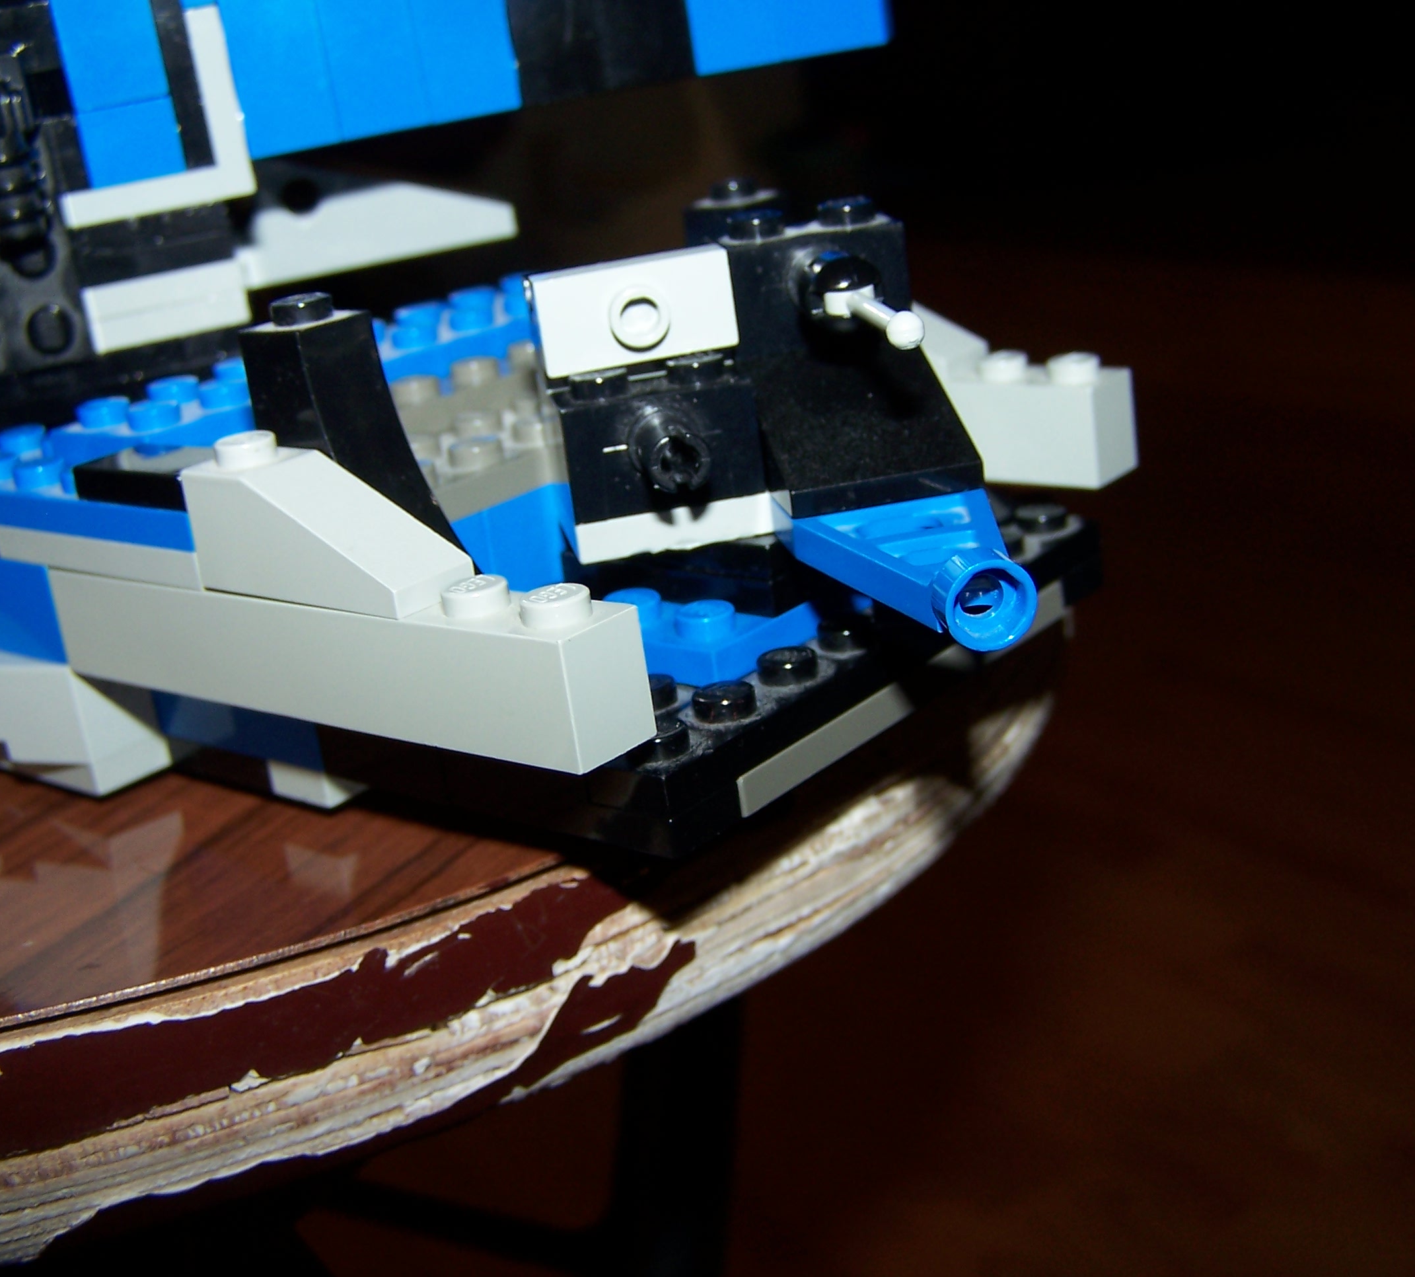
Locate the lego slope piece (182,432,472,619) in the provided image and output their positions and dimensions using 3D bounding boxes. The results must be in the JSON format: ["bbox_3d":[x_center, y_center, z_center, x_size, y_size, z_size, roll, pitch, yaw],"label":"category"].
[{"bbox_3d":[-0.030,-0.009,0.151,0.024,0.011,0.008,8,24,40],"label":"lego slope piece"}]

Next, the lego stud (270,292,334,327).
[{"bbox_3d":[-0.032,-0.026,0.158,0.005,0.002,0.005,-7,18,3],"label":"lego stud"}]

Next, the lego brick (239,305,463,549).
[{"bbox_3d":[-0.025,-0.012,0.157,0.024,0.030,0.008,8,24,40],"label":"lego brick"}]

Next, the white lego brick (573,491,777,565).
[{"bbox_3d":[-0.003,-0.010,0.164,0.016,0.003,0.008,-11,19,-7],"label":"white lego brick"}]

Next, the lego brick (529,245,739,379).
[{"bbox_3d":[-0.006,-0.027,0.159,0.016,0.008,0.005,-11,19,-7],"label":"lego brick"}]

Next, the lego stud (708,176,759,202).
[{"bbox_3d":[0.003,-0.045,0.197,0.005,0.002,0.005,8,24,40],"label":"lego stud"}]

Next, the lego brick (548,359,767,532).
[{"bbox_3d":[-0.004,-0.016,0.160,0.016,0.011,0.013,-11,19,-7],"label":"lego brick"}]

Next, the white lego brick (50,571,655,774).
[{"bbox_3d":[-0.031,-0.001,0.157,0.064,0.011,0.008,8,24,40],"label":"white lego brick"}]

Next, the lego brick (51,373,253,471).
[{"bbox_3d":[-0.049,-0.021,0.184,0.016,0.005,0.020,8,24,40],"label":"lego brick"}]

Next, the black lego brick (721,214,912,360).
[{"bbox_3d":[0.009,-0.030,0.168,0.016,0.010,0.008,-11,19,-7],"label":"black lego brick"}]

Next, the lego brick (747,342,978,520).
[{"bbox_3d":[0.012,-0.019,0.164,0.016,0.010,0.024,-11,19,-7],"label":"lego brick"}]

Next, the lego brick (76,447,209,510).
[{"bbox_3d":[-0.045,-0.014,0.164,0.016,0.003,0.008,8,24,40],"label":"lego brick"}]

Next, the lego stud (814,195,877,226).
[{"bbox_3d":[0.012,-0.036,0.167,0.005,0.002,0.005,-11,19,-7],"label":"lego stud"}]

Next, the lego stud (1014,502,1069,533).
[{"bbox_3d":[0.032,-0.011,0.187,0.005,0.002,0.005,-7,18,3],"label":"lego stud"}]

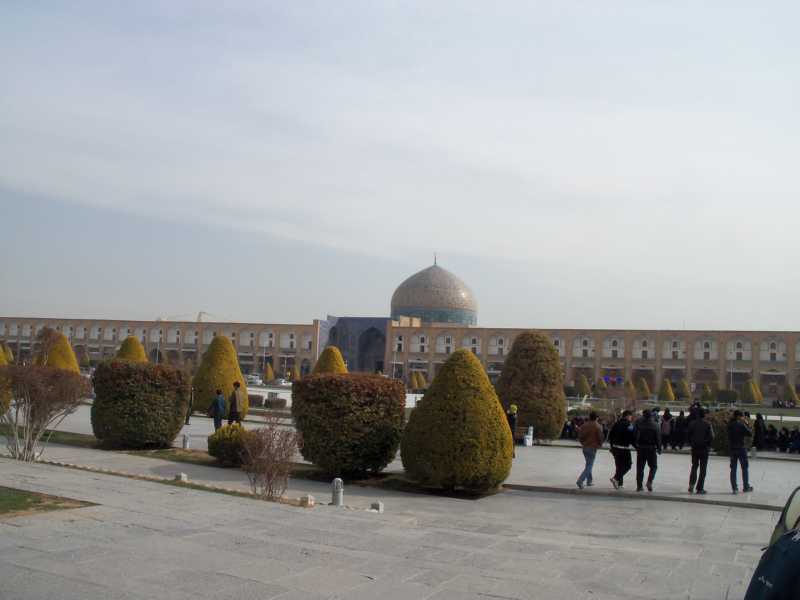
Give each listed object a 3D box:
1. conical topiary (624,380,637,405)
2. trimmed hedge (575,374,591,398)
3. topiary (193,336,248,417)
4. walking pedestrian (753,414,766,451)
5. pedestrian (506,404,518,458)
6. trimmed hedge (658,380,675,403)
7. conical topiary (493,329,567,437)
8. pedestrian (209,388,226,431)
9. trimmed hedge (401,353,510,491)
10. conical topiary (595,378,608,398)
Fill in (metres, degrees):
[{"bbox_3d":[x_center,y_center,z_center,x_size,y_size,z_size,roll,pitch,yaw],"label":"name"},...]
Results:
[{"bbox_3d":[27.926,10.983,98.000,1.600,3.000,1.600,1,-6,16],"label":"conical topiary"},{"bbox_3d":[24.141,11.558,107.000,2.100,3.200,2.100,1,-5,13],"label":"trimmed hedge"},{"bbox_3d":[-7.878,3.408,35.500,2.450,3.550,2.450,4,-5,-12],"label":"topiary"},{"bbox_3d":[14.755,5.426,33.200,0.520,1.520,0.380,2,-5,11],"label":"walking pedestrian"},{"bbox_3d":[3.393,3.967,24.400,0.420,1.640,0.470,2,-5,9],"label":"pedestrian"},{"bbox_3d":[37.299,12.712,113.000,2.200,3.300,2.200,3,-5,0],"label":"trimmed hedge"},{"bbox_3d":[4.953,3.250,30.700,2.700,4.050,2.700,2,-5,9],"label":"conical topiary"},{"bbox_3d":[-6.159,3.864,27.300,0.520,1.680,0.420,-1,-6,37],"label":"pedestrian"},{"bbox_3d":[1.166,2.422,16.700,2.250,2.800,2.250,2,-5,4],"label":"trimmed hedge"},{"bbox_3d":[27.900,12.406,112.000,1.950,2.750,1.950,1,-5,14],"label":"conical topiary"}]

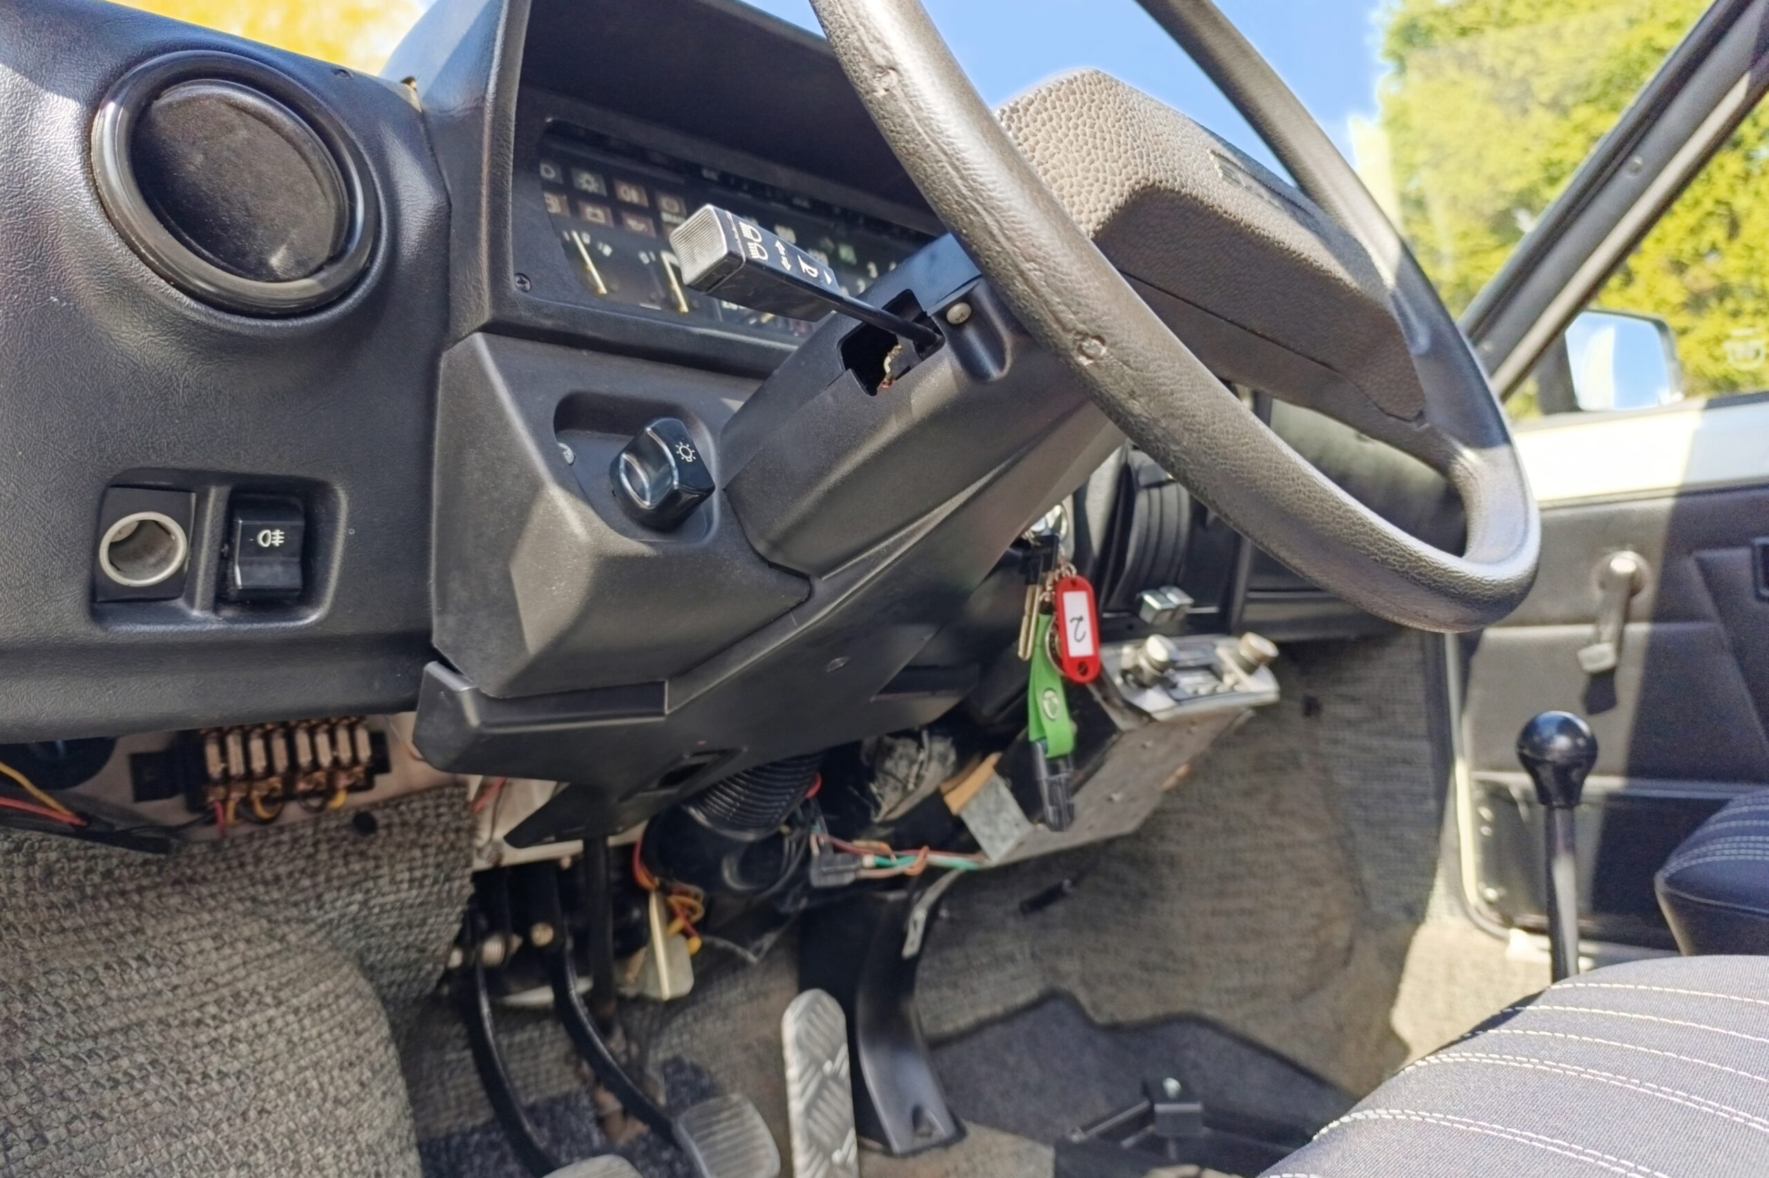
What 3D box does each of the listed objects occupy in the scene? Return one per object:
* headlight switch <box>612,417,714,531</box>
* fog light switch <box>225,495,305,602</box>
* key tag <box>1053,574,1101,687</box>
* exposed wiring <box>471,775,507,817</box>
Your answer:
[{"bbox_3d":[-0.089,-0.046,0.475,0.036,0.036,0.027,-1,-24,-42],"label":"headlight switch"},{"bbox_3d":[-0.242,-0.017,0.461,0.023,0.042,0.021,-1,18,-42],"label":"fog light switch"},{"bbox_3d":[0.093,0.020,0.570,0.022,0.052,0.004,-4,-2,-16],"label":"key tag"},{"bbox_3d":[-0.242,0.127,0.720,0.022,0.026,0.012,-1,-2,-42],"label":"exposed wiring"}]

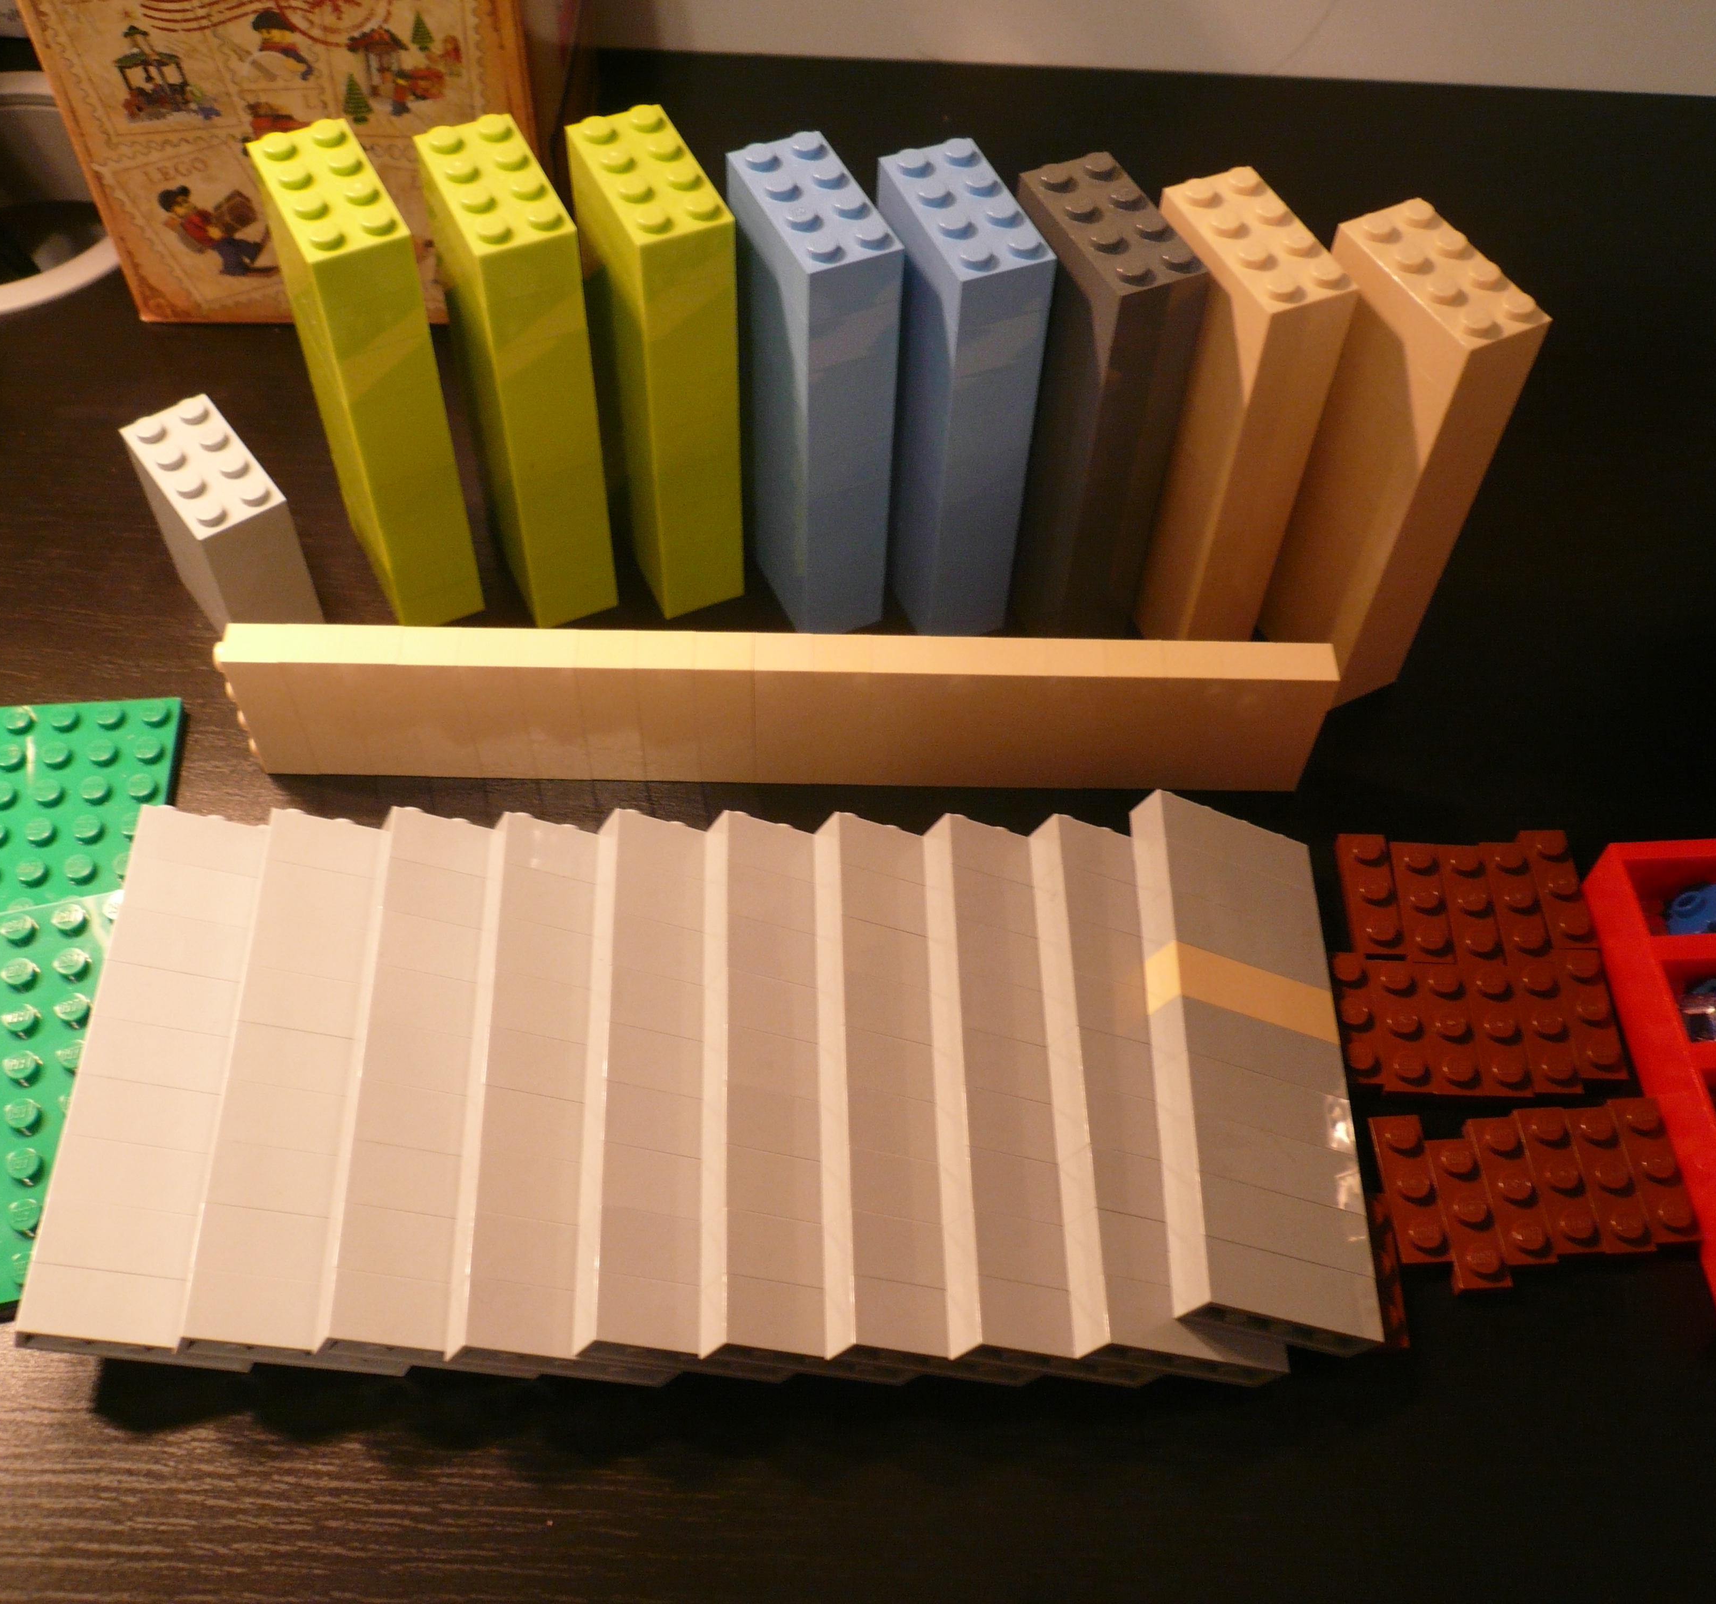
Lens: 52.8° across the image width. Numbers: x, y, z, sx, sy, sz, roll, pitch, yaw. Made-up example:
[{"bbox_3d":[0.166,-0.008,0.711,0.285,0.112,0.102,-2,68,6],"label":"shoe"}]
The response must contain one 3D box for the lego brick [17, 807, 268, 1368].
[{"bbox_3d":[-0.102,0.041,0.266,0.032,0.008,0.088,15,51,-23],"label":"lego brick"}]

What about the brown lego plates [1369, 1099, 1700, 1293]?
[{"bbox_3d":[0.106,0.061,0.269,0.048,0.005,0.030,-2,56,-3],"label":"brown lego plates"}]

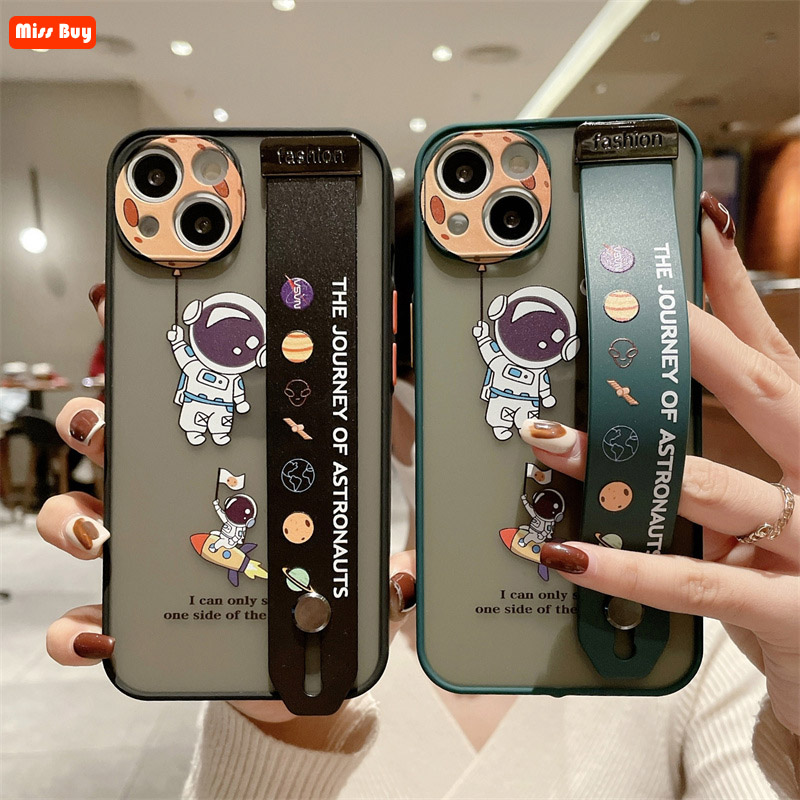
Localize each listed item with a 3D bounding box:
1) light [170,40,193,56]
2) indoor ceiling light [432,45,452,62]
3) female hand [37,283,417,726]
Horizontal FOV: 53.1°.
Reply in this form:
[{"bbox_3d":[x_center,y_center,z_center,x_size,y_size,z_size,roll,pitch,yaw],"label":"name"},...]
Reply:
[{"bbox_3d":[-1.411,-2.270,5.173,0.135,0.070,0.135,0,8,0],"label":"light"},{"bbox_3d":[0.280,-2.287,5.287,0.130,0.070,0.130,0,8,0],"label":"indoor ceiling light"},{"bbox_3d":[-0.051,0.031,0.238,0.108,0.130,0.065,0,0,0],"label":"female hand"}]

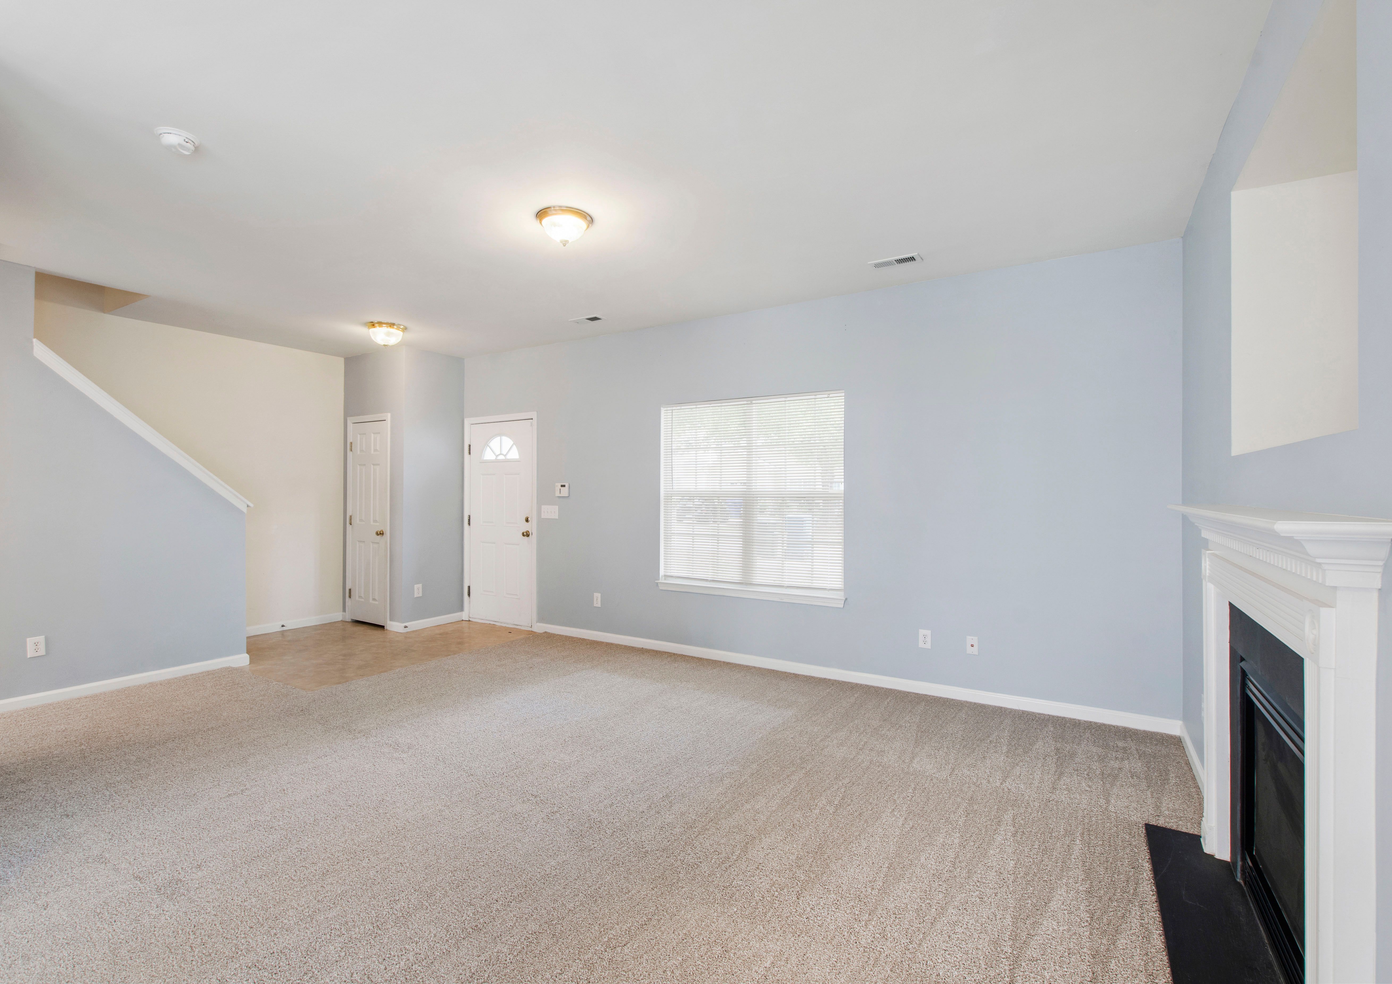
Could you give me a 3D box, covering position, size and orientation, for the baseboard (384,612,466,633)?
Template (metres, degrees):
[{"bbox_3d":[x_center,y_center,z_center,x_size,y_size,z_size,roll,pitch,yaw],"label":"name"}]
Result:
[{"bbox_3d":[-2.718,1.310,6.245,0.240,0.090,0.700,0,-1,32],"label":"baseboard"}]

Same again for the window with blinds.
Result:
[{"bbox_3d":[0.381,0.047,4.774,1.600,1.530,0.120,0,-1,32],"label":"window with blinds"}]

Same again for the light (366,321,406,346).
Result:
[{"bbox_3d":[-2.652,-1.341,5.274,0.305,0.160,0.305,0,-1,32],"label":"light"}]

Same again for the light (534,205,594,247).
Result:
[{"bbox_3d":[-0.681,-1.350,3.199,0.295,0.148,0.295,0,0,0],"label":"light"}]

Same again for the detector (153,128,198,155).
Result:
[{"bbox_3d":[-2.093,-1.410,2.482,0.140,0.052,0.140,0,-1,32],"label":"detector"}]

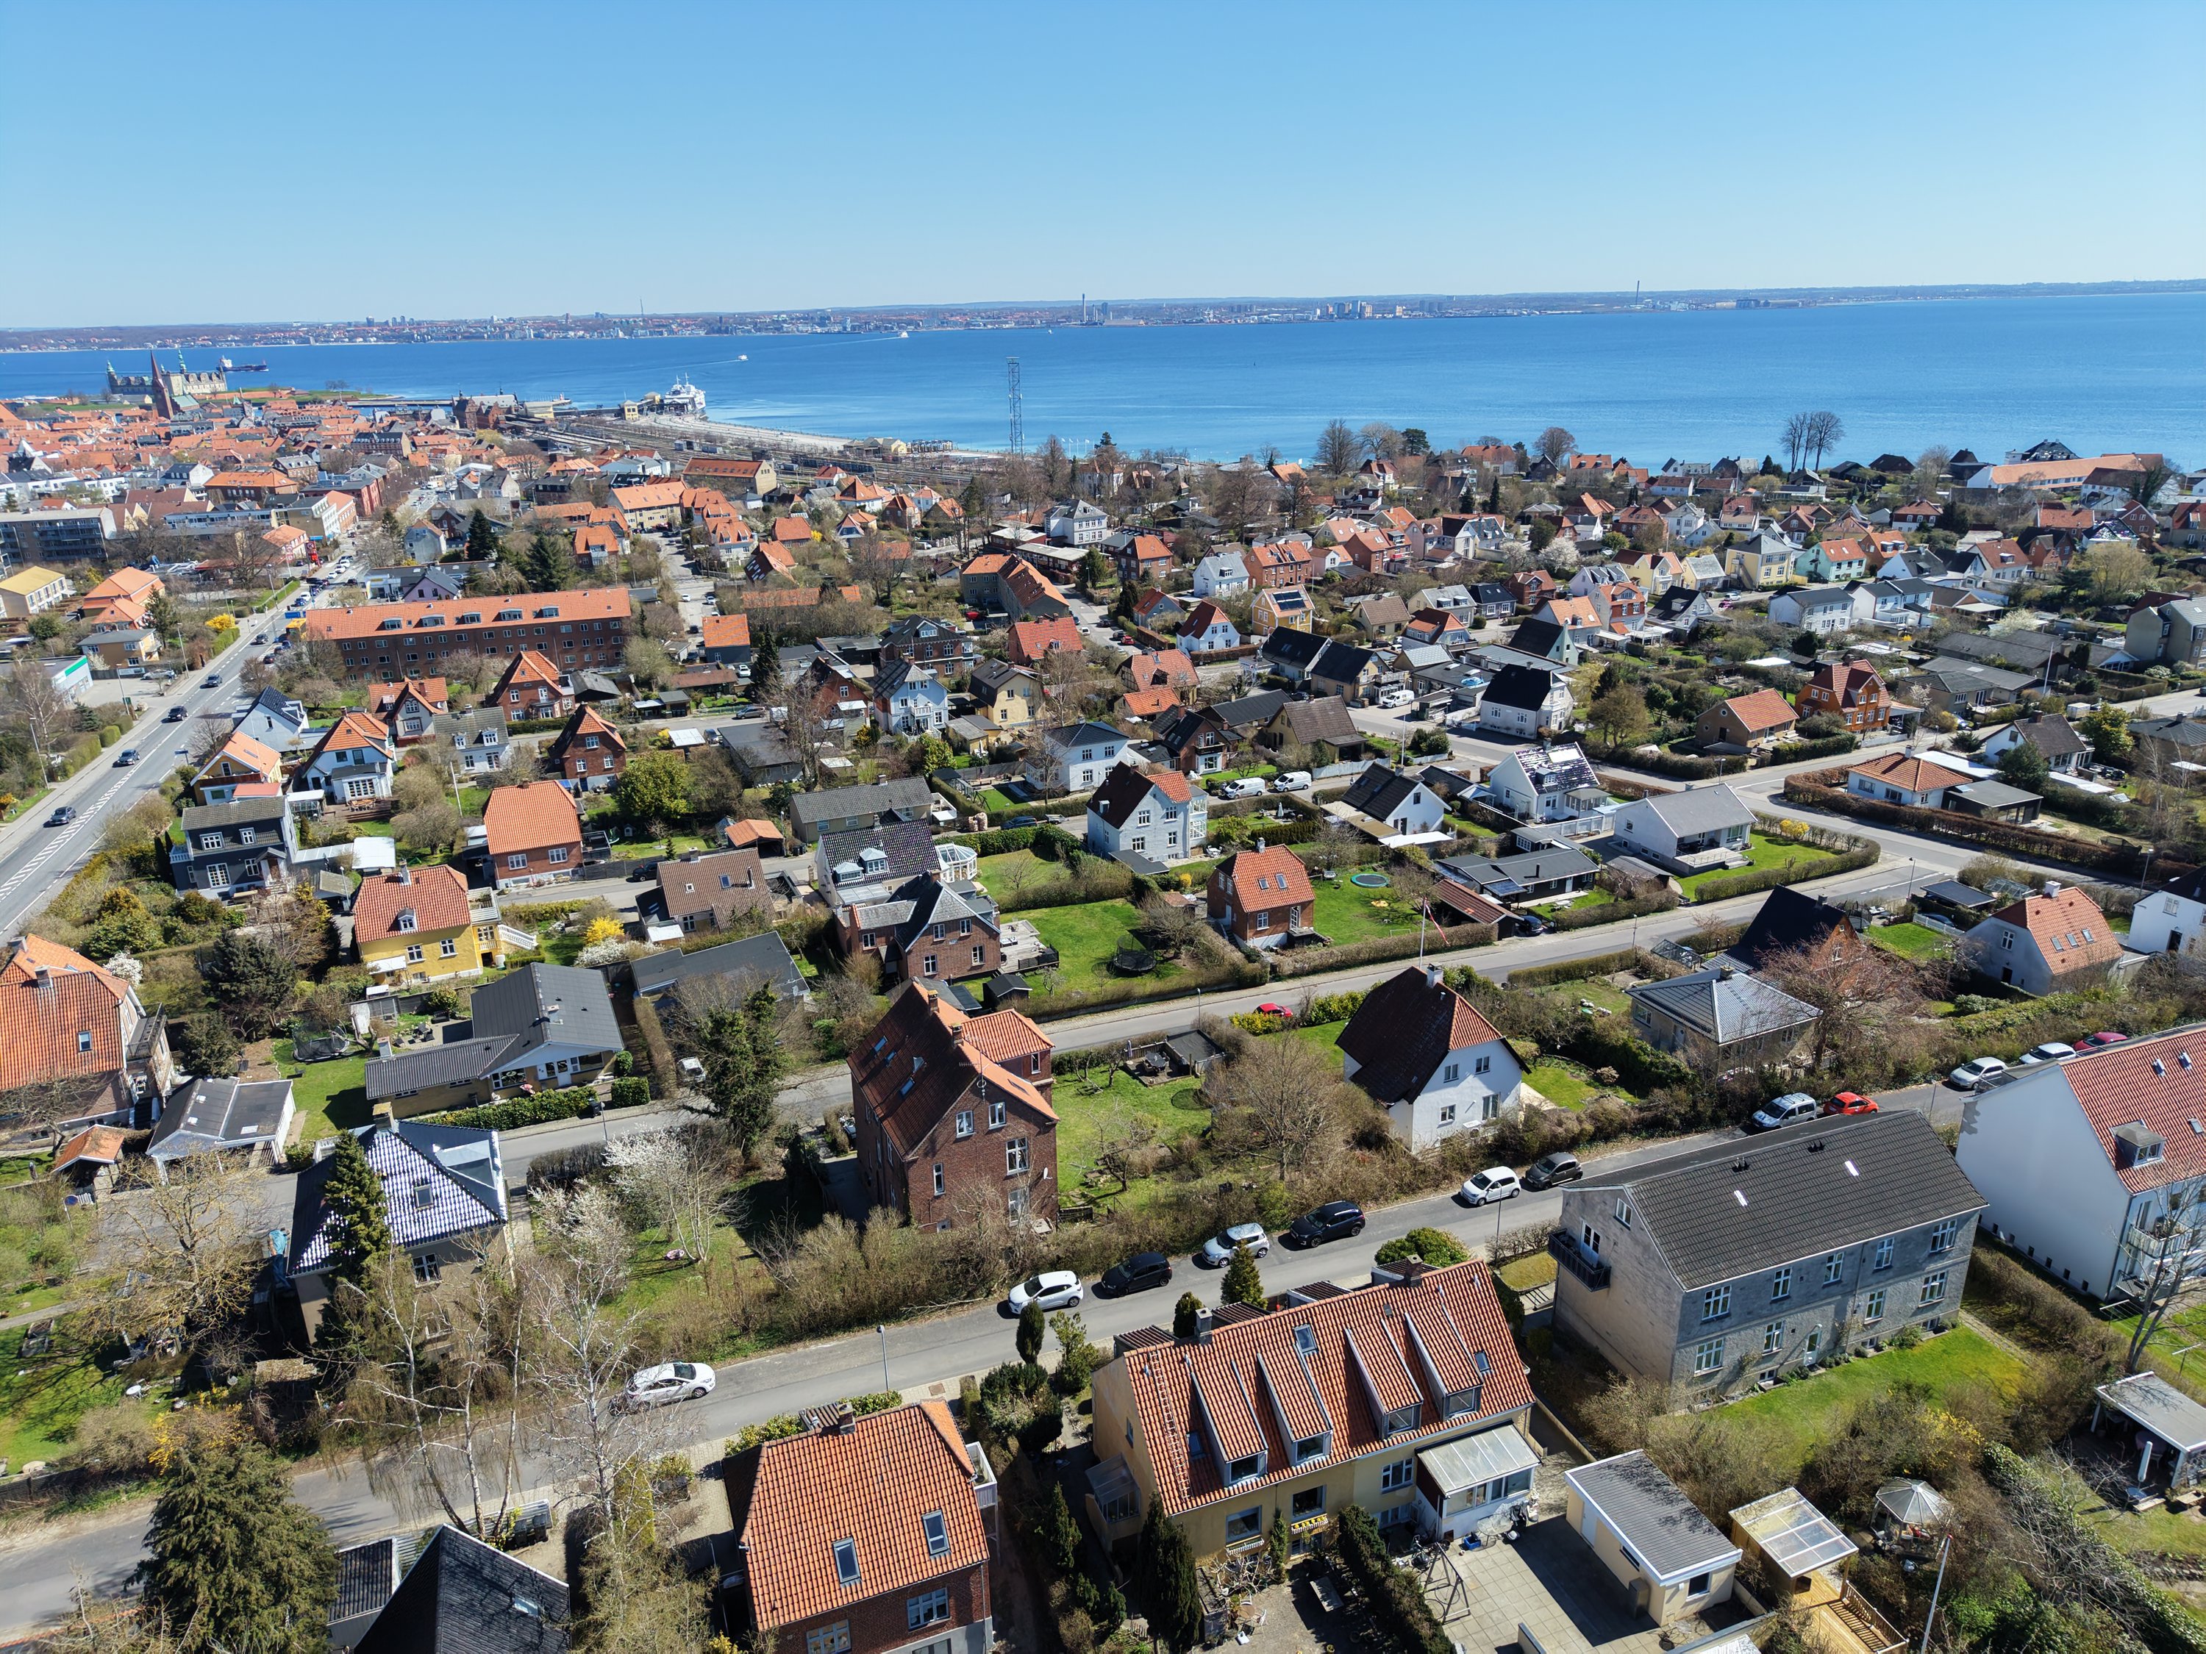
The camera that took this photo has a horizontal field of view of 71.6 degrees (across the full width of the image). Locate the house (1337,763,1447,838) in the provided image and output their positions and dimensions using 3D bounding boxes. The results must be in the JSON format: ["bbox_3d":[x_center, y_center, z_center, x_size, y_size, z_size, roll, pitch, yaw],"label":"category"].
[{"bbox_3d":[33.987,-3.233,177.210,9.060,6.270,8.890,-9,20,-22],"label":"house"}]

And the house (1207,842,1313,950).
[{"bbox_3d":[14.547,5.791,139.793,7.500,8.300,7.000,-10,21,-23],"label":"house"}]

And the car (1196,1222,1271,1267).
[{"bbox_3d":[7.710,24.100,88.193,3.780,1.500,1.700,-8,20,-18],"label":"car"}]

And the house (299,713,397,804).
[{"bbox_3d":[-95.298,-8.641,193.176,10.300,9.400,9.800,-10,21,-24],"label":"house"}]

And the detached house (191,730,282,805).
[{"bbox_3d":[-114.174,-7.801,201.582,9.000,6.900,12.000,-7,20,-17],"label":"detached house"}]

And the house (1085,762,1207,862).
[{"bbox_3d":[4.607,-1.628,169.126,9.880,9.270,8.290,-10,20,-23],"label":"house"}]

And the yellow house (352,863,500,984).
[{"bbox_3d":[-58.510,7.760,132.240,10.740,9.130,9.530,-10,21,-24],"label":"yellow house"}]

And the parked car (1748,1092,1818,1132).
[{"bbox_3d":[45.731,19.328,102.661,4.250,1.800,1.780,-8,20,-19],"label":"parked car"}]

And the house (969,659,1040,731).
[{"bbox_3d":[-14.657,-20.866,233.211,8.110,7.360,11.160,-9,20,-22],"label":"house"}]

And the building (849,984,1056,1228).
[{"bbox_3d":[-8.107,17.336,94.329,11.900,11.900,13.400,-9,21,-21],"label":"building"}]

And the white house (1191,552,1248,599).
[{"bbox_3d":[26.283,-55.444,335.983,9.600,8.090,7.440,-12,22,-29],"label":"white house"}]

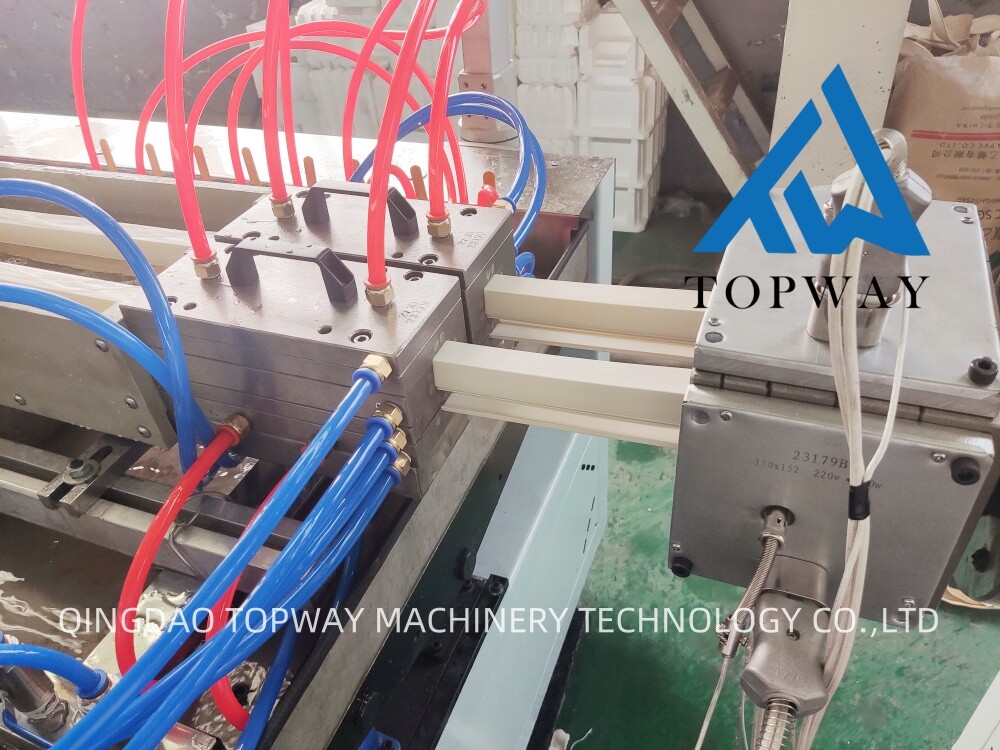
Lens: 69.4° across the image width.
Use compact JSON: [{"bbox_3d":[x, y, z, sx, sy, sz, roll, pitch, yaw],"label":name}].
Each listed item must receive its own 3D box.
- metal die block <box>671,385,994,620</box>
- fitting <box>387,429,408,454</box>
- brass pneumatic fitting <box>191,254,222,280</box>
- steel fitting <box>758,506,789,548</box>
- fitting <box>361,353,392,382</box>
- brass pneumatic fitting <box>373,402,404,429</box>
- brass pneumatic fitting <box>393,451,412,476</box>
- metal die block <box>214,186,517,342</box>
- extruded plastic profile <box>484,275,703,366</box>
[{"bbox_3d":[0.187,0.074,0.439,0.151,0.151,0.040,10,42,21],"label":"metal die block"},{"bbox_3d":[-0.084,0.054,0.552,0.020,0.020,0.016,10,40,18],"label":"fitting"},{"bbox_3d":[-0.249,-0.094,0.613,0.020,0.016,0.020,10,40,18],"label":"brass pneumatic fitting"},{"bbox_3d":[0.163,0.092,0.427,0.014,0.014,0.021,11,41,21],"label":"steel fitting"},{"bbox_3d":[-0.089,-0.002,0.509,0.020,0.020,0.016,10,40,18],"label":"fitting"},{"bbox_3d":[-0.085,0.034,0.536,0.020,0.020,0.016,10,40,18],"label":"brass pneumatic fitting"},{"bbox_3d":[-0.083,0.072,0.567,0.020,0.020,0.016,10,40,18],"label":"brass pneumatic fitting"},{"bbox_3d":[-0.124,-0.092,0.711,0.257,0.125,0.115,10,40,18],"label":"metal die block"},{"bbox_3d":[0.087,-0.050,0.623,0.200,0.052,0.029,8,41,21],"label":"extruded plastic profile"}]

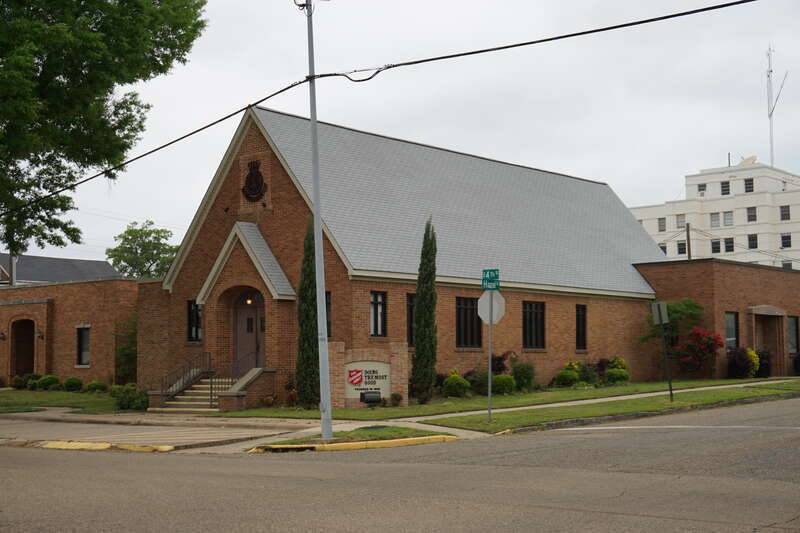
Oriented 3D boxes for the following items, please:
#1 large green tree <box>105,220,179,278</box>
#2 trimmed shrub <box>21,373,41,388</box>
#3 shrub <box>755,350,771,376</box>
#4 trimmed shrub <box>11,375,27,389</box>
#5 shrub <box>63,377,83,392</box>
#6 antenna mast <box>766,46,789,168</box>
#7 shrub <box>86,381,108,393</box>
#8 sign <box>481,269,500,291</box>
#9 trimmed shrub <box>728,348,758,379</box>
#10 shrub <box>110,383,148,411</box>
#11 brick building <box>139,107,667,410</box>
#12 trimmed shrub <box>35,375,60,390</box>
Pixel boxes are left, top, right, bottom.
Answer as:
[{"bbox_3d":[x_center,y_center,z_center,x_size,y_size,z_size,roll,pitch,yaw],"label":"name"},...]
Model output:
[{"bbox_3d":[-16.300,2.097,72.000,5.600,9.800,5.600,-5,-7,42],"label":"large green tree"},{"bbox_3d":[-13.208,4.075,40.500,0.720,0.550,0.700,-5,-7,42],"label":"trimmed shrub"},{"bbox_3d":[14.284,3.783,44.644,0.800,1.100,0.750,-5,-7,42],"label":"shrub"},{"bbox_3d":[-13.805,4.162,41.000,0.600,0.500,0.600,-5,-7,42],"label":"trimmed shrub"},{"bbox_3d":[-11.215,4.041,38.800,0.680,0.520,0.660,-5,-7,42],"label":"shrub"},{"bbox_3d":[46.523,-19.523,140.000,2.400,15.500,1.200,-5,-7,42],"label":"antenna mast"},{"bbox_3d":[-10.092,4.004,37.800,0.720,0.380,0.660,-5,-7,42],"label":"shrub"},{"bbox_3d":[1.963,0.288,24.500,0.450,0.460,0.680,-5,-7,42],"label":"sign"},{"bbox_3d":[13.150,3.713,43.372,1.100,1.150,1.150,-5,-7,42],"label":"trimmed shrub"},{"bbox_3d":[-8.189,3.936,34.300,1.150,0.840,1.100,-5,-7,42],"label":"shrub"},{"bbox_3d":[1.408,0.276,42.701,9.950,9.310,22.680,-5,-7,42],"label":"brick building"},{"bbox_3d":[-12.383,4.075,39.800,0.780,0.560,0.720,-5,-7,42],"label":"trimmed shrub"}]

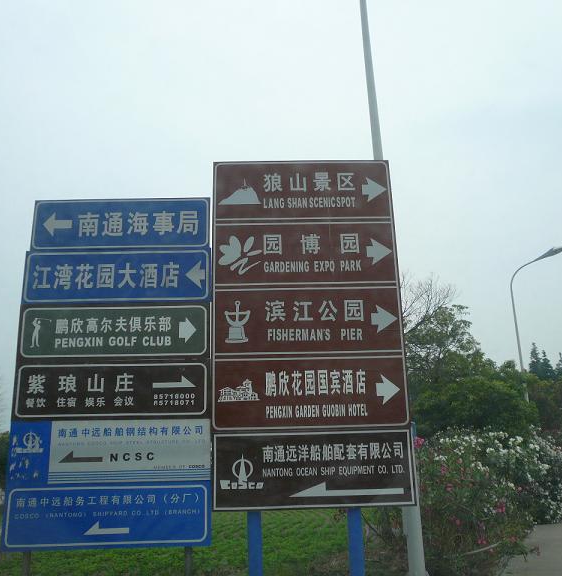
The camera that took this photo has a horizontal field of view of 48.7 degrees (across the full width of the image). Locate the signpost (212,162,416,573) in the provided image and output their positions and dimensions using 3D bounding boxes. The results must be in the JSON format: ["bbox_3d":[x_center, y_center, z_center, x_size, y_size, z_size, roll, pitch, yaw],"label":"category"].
[{"bbox_3d":[0.287,0.787,6.258,1.924,4.550,0.130,-1,-17,-2],"label":"signpost"}]

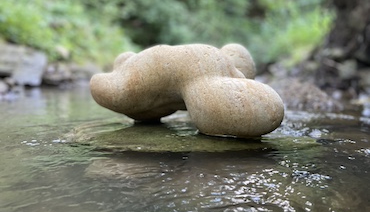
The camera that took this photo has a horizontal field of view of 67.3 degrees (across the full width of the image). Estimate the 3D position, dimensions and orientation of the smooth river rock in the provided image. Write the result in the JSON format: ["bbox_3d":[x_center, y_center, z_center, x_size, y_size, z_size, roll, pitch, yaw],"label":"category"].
[{"bbox_3d":[-0.004,-0.029,0.435,0.285,0.135,0.180,0,6,0],"label":"smooth river rock"}]

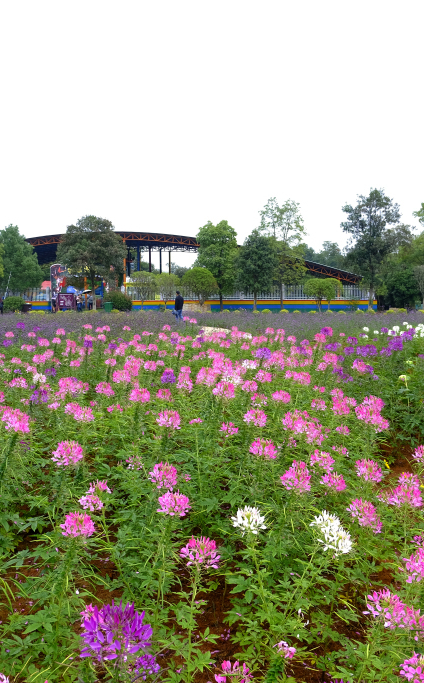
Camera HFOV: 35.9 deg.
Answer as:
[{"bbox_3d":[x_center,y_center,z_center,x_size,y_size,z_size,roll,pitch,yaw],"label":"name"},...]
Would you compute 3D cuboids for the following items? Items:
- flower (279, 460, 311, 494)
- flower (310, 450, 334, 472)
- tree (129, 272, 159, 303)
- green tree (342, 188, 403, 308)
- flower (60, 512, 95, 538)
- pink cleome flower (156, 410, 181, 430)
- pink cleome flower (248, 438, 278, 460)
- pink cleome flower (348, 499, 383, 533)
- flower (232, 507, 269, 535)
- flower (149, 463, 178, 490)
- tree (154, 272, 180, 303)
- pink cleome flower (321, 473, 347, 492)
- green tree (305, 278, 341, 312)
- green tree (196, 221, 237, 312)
[{"bbox_3d":[0.387,0.624,3.000,0.144,0.148,0.144,0,4,0],"label":"flower"},{"bbox_3d":[0.591,0.642,3.500,0.128,0.100,0.122,0,4,0],"label":"flower"},{"bbox_3d":[-5.653,-4.271,54.000,2.476,3.095,2.352,0,4,0],"label":"tree"},{"bbox_3d":[13.246,-7.634,54.000,4.952,9.986,4.704,0,4,0],"label":"green tree"},{"bbox_3d":[-0.571,0.787,2.800,0.154,0.102,0.154,0,4,0],"label":"flower"},{"bbox_3d":[-0.266,0.483,4.000,0.148,0.118,0.145,0,4,0],"label":"pink cleome flower"},{"bbox_3d":[0.240,0.503,3.046,0.139,0.100,0.133,0,4,0],"label":"pink cleome flower"},{"bbox_3d":[0.680,0.771,2.900,0.151,0.128,0.151,0,4,0],"label":"pink cleome flower"},{"bbox_3d":[0.143,0.684,2.500,0.135,0.102,0.135,0,4,0],"label":"flower"},{"bbox_3d":[-0.199,0.554,2.687,0.123,0.114,0.117,0,4,0],"label":"flower"},{"bbox_3d":[-3.730,-4.229,54.838,2.186,3.092,2.186,0,4,0],"label":"tree"},{"bbox_3d":[0.473,0.549,2.550,0.100,0.077,0.100,0,4,0],"label":"pink cleome flower"},{"bbox_3d":[9.457,-3.916,56.000,3.081,2.953,3.081,0,4,0],"label":"green tree"},{"bbox_3d":[0.385,-6.505,56.000,3.800,8.000,3.700,0,4,0],"label":"green tree"}]

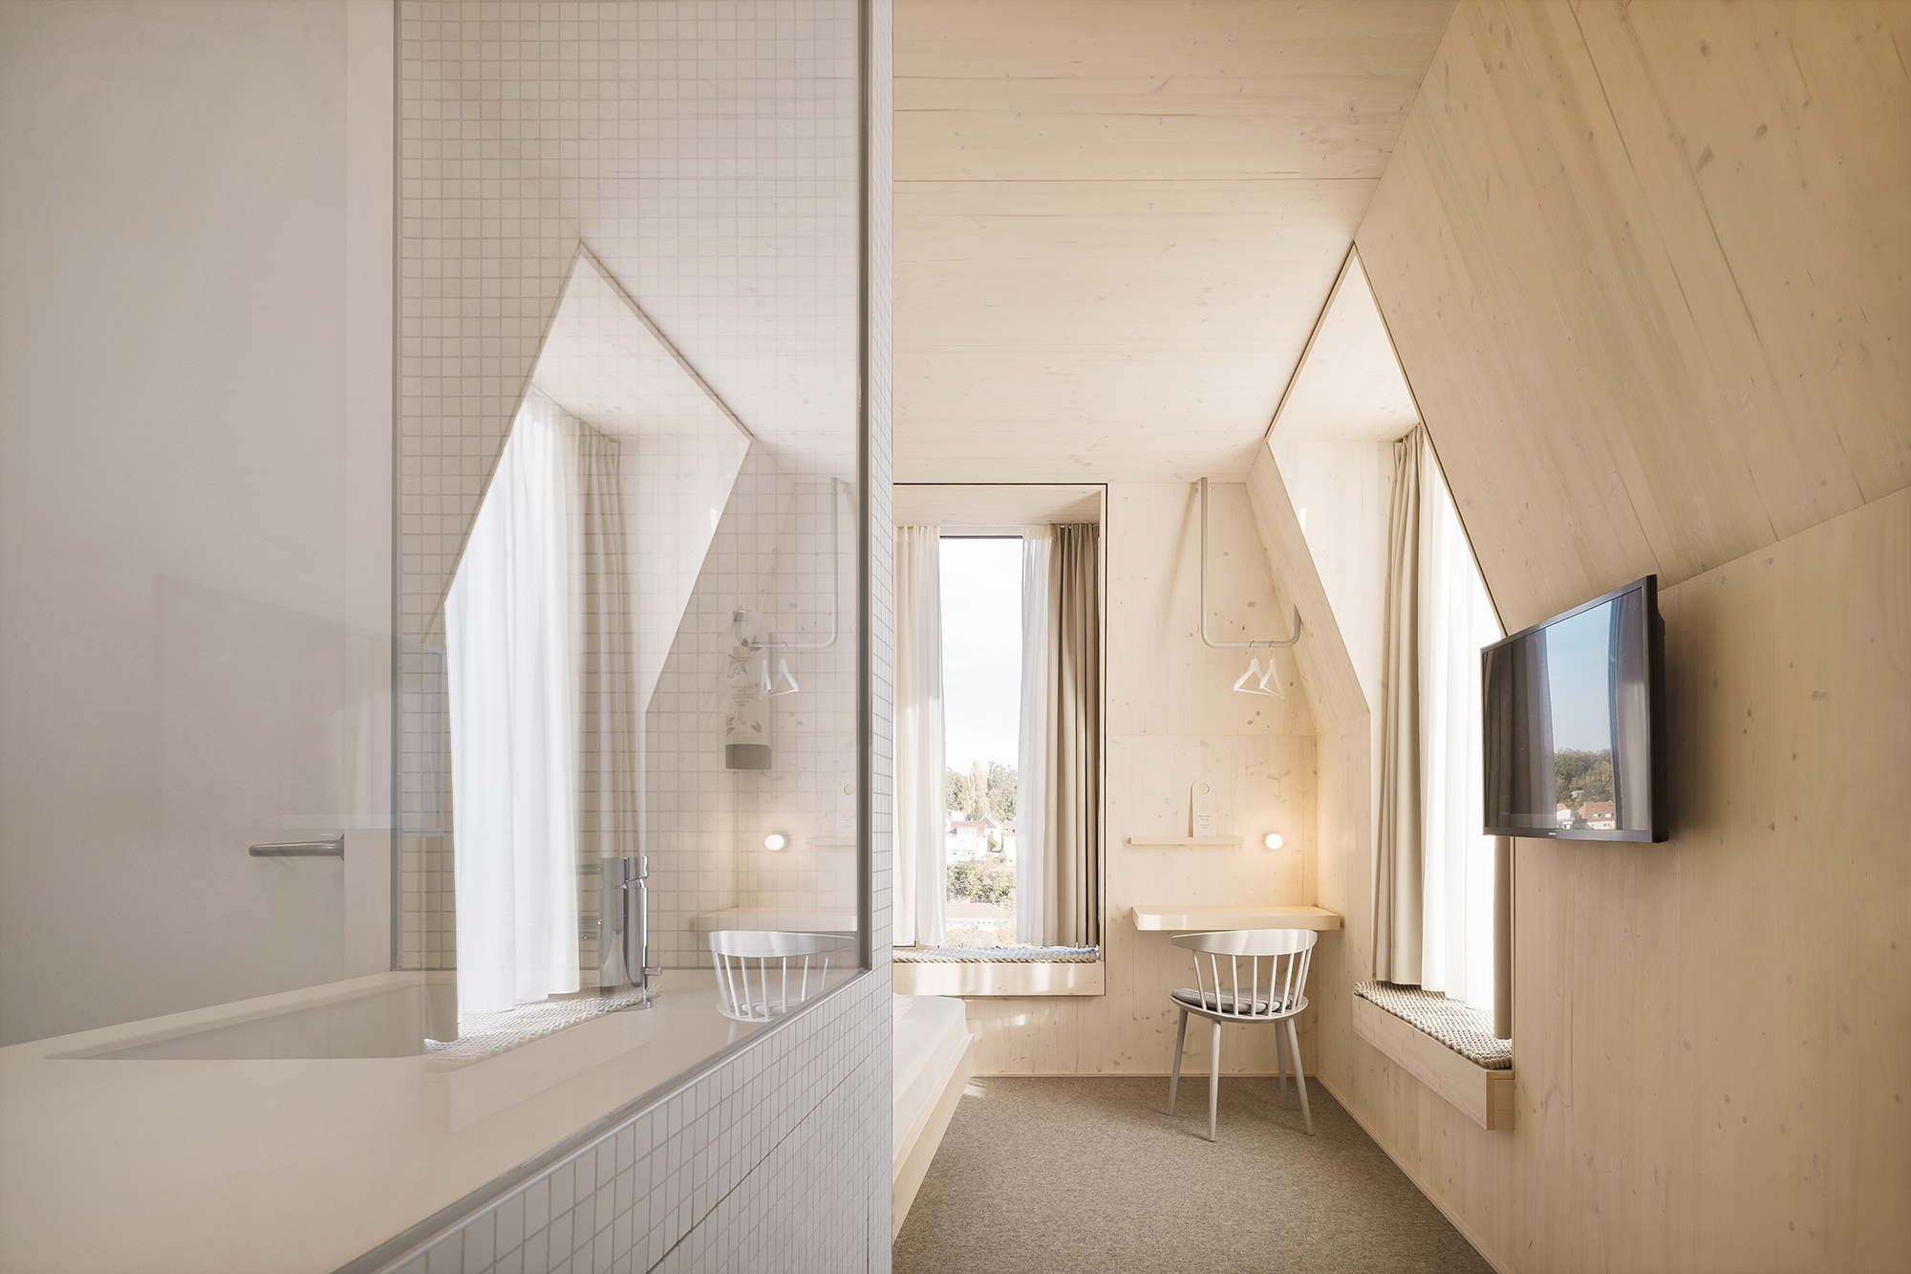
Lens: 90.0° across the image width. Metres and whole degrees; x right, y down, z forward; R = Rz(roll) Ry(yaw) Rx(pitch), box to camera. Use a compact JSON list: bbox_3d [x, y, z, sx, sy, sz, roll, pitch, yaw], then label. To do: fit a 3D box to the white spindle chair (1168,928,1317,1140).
[{"bbox_3d":[1.100,1.492,3.660,0.530,0.735,0.485,1,-9,-7],"label":"white spindle chair"}]

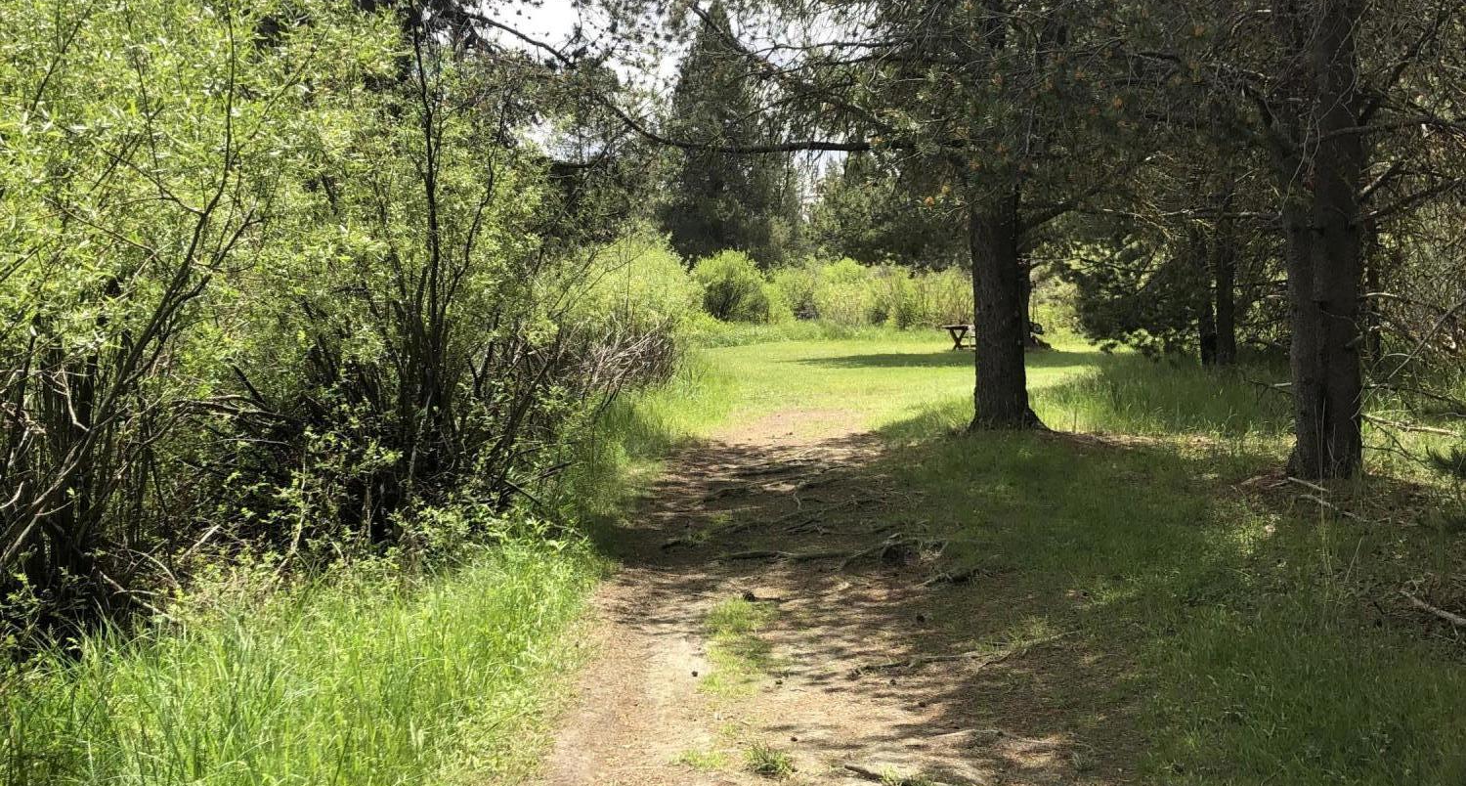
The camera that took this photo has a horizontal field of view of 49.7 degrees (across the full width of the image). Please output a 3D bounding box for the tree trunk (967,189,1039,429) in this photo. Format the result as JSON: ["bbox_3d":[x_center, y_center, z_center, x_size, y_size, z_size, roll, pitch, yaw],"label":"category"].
[{"bbox_3d":[3.017,-0.935,17.600,0.740,2.703,0.680,0,3,10],"label":"tree trunk"}]

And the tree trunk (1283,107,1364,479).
[{"bbox_3d":[4.784,-0.810,12.800,0.655,3.016,0.500,1,4,20],"label":"tree trunk"}]

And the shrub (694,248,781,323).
[{"bbox_3d":[0.165,-3.881,57.000,3.138,2.642,2.800,0,3,0],"label":"shrub"}]

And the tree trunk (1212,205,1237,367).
[{"bbox_3d":[9.330,-2.028,30.000,0.450,3.042,0.450,1,3,17],"label":"tree trunk"}]

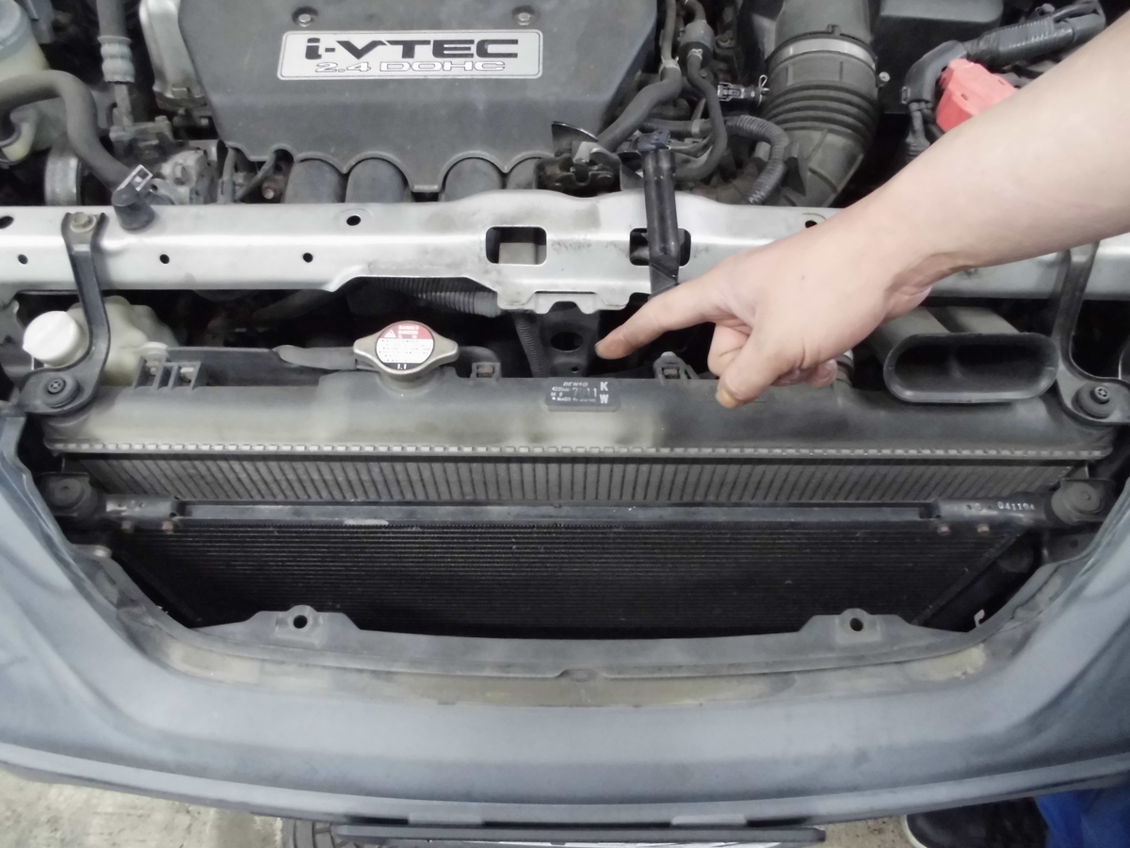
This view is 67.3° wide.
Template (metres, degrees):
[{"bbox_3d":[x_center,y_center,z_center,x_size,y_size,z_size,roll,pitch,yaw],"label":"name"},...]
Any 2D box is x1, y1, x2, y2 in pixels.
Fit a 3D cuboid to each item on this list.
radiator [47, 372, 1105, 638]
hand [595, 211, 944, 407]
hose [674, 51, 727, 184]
[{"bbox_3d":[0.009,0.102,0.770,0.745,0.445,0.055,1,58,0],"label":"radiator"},{"bbox_3d":[0.117,-0.062,0.470,0.185,0.072,0.080,-19,57,16],"label":"hand"},{"bbox_3d":[0.112,-0.264,0.730,0.055,0.075,0.090,1,58,0],"label":"hose"}]

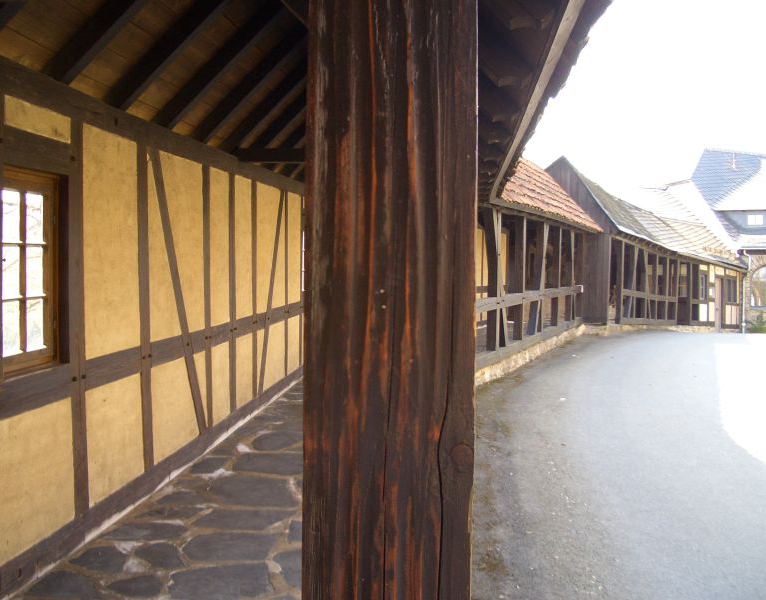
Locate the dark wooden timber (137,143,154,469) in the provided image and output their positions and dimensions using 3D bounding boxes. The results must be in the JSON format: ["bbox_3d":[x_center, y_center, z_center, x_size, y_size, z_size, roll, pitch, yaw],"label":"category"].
[{"bbox_3d":[-1.568,0.056,5.128,0.140,2.056,0.163,1,3,6],"label":"dark wooden timber"}]

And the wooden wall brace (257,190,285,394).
[{"bbox_3d":[-1.210,-0.127,8.347,0.140,2.269,0.162,1,-22,6],"label":"wooden wall brace"}]

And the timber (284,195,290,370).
[{"bbox_3d":[-1.138,-0.164,9.000,0.140,2.056,0.155,1,3,6],"label":"timber"}]

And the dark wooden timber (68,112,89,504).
[{"bbox_3d":[-1.664,0.105,4.261,0.140,2.056,0.153,1,3,6],"label":"dark wooden timber"}]

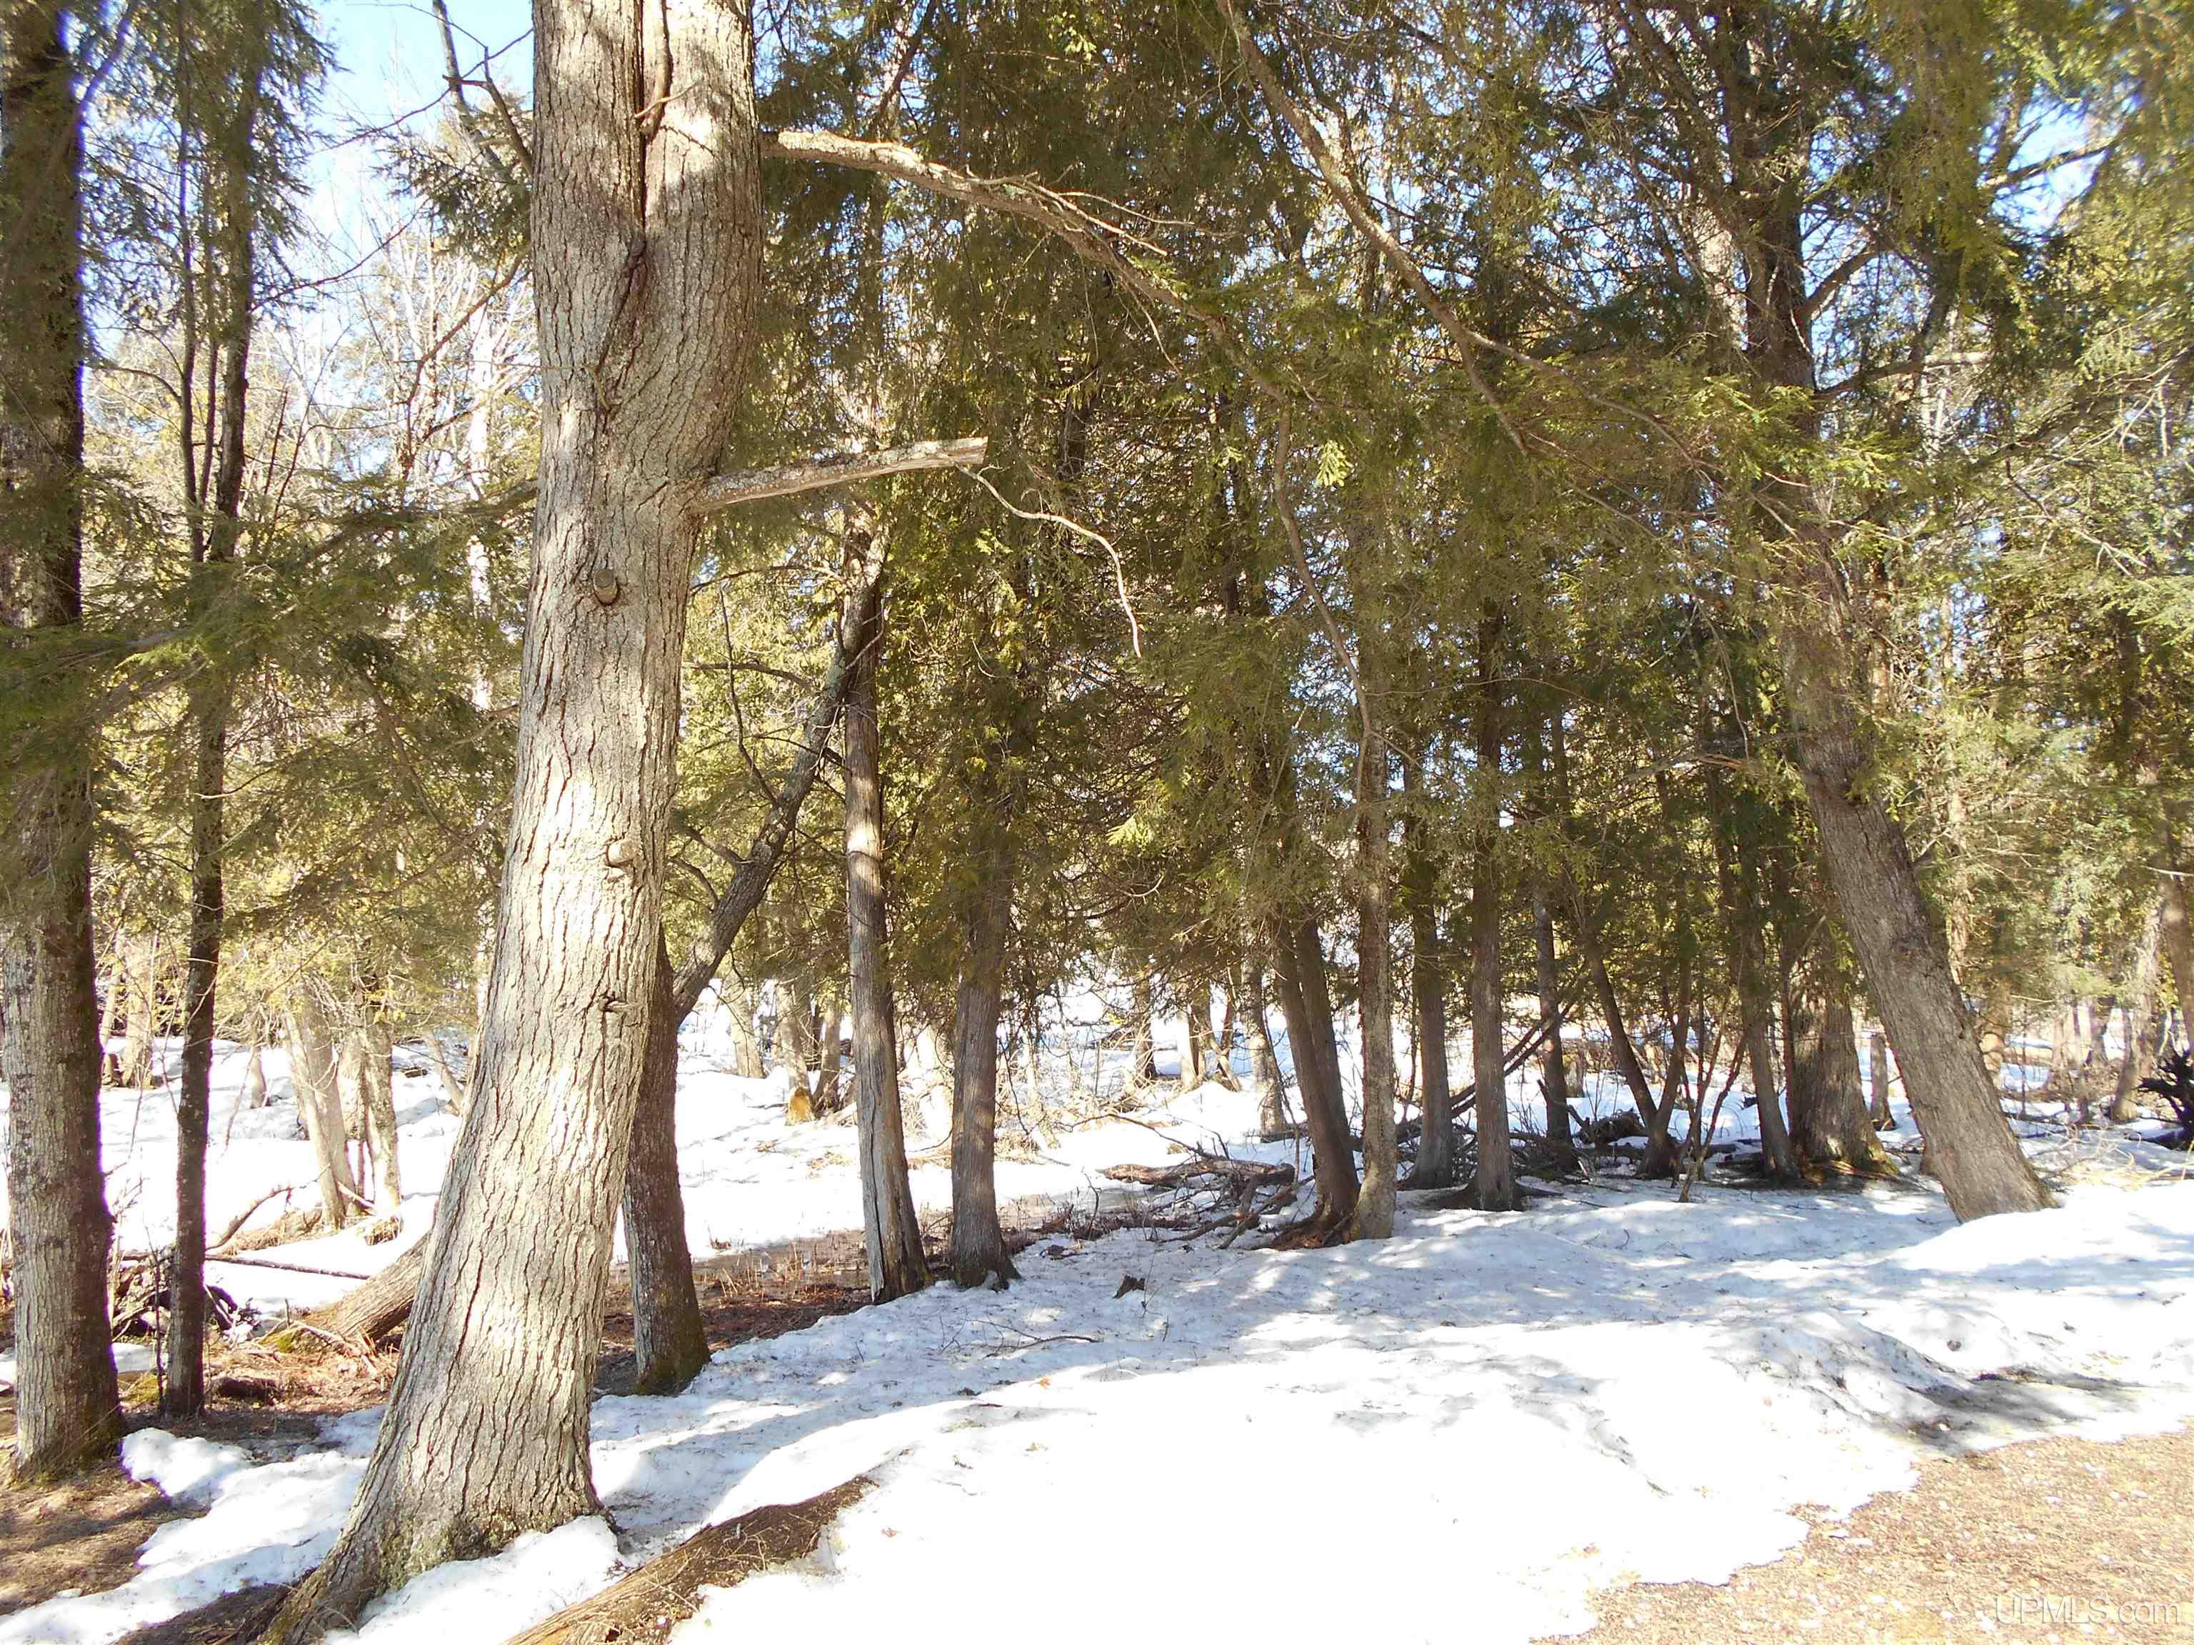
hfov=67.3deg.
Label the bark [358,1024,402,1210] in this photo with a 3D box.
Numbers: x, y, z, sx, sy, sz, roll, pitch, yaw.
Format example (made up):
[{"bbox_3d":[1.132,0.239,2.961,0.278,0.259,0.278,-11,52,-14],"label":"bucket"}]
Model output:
[{"bbox_3d":[-4.642,1.899,10.690,0.270,1.246,0.260,-2,-5,-24],"label":"bark"}]

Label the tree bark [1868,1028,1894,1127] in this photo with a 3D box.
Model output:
[{"bbox_3d":[7.301,2.379,15.360,0.192,0.903,0.192,-1,-5,25],"label":"tree bark"}]

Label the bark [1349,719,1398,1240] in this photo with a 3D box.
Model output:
[{"bbox_3d":[1.510,0.837,8.963,0.230,2.822,0.230,-1,-4,9],"label":"bark"}]

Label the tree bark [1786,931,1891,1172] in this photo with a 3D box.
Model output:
[{"bbox_3d":[5.111,1.581,11.415,0.630,1.674,0.600,-3,-5,24],"label":"tree bark"}]

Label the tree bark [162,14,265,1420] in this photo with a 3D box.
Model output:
[{"bbox_3d":[-3.016,-0.440,5.647,0.170,4.847,0.150,2,-5,-28],"label":"tree bark"}]

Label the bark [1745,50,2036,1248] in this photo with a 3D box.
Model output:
[{"bbox_3d":[4.350,-1.128,9.207,0.720,6.648,0.580,-12,-5,26],"label":"bark"}]

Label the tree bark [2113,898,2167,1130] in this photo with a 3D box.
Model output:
[{"bbox_3d":[9.942,1.791,15.707,0.310,2.165,0.278,8,-5,33],"label":"tree bark"}]

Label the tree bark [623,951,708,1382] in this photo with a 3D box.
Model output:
[{"bbox_3d":[-1.558,1.214,5.827,0.250,1.559,0.250,-2,-4,-15],"label":"tree bark"}]

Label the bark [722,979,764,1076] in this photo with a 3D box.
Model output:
[{"bbox_3d":[-4.587,2.686,21.354,0.378,1.273,0.355,-8,-5,-13],"label":"bark"}]

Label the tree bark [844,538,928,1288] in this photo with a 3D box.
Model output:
[{"bbox_3d":[-1.010,0.475,7.787,0.275,3.499,0.259,-3,-5,-8],"label":"tree bark"}]

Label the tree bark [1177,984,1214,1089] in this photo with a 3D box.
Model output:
[{"bbox_3d":[1.158,2.526,19.361,0.322,1.286,0.282,5,-5,4],"label":"tree bark"}]

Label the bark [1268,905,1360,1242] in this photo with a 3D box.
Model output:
[{"bbox_3d":[1.241,1.443,9.516,0.376,1.838,0.277,-7,-5,6],"label":"bark"}]

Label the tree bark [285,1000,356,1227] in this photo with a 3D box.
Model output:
[{"bbox_3d":[-4.737,1.787,10.096,0.290,1.415,0.280,-8,-5,-26],"label":"tree bark"}]

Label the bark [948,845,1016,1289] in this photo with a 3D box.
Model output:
[{"bbox_3d":[-0.529,1.150,7.833,0.277,2.085,0.261,2,-5,-4],"label":"bark"}]

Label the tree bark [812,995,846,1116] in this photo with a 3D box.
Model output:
[{"bbox_3d":[-2.713,2.347,16.666,0.243,1.207,0.225,5,-5,-9],"label":"tree bark"}]

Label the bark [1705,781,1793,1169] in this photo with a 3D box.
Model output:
[{"bbox_3d":[4.627,1.095,11.650,0.242,2.840,0.242,-8,-5,21],"label":"bark"}]

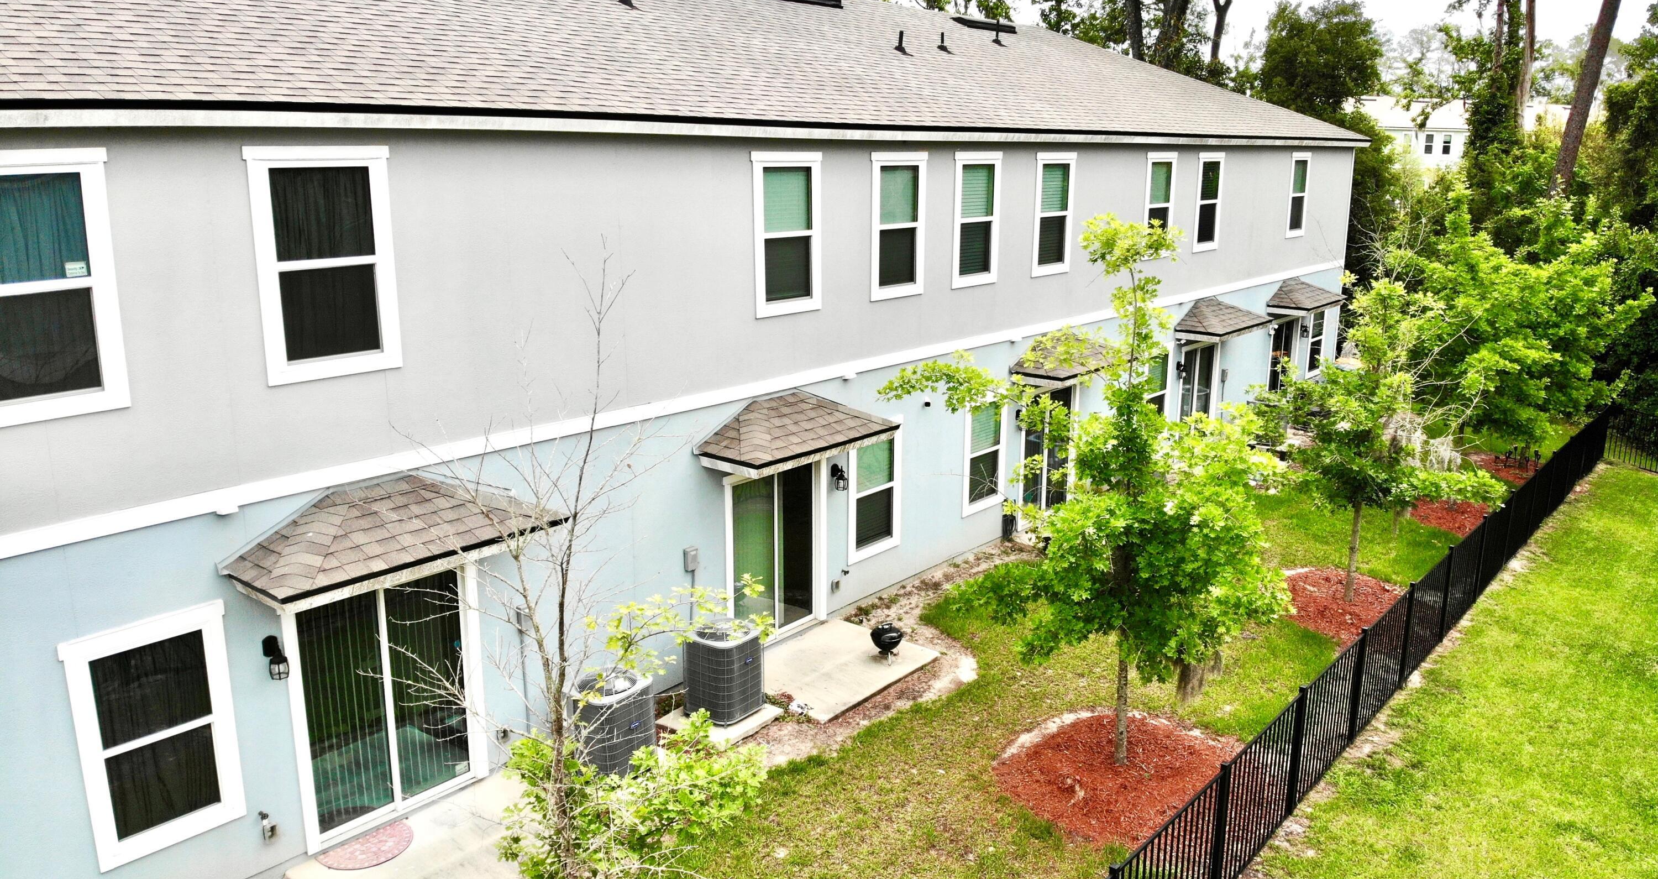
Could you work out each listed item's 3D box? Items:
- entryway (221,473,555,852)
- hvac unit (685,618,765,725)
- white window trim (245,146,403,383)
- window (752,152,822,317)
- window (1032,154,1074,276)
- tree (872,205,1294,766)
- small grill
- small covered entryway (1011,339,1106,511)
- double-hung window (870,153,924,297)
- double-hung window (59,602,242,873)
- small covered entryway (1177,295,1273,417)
[{"bbox_3d":[-3.479,1.924,9.836,0.900,3.150,2.610,12,18,39],"label":"entryway"},{"bbox_3d":[-1.098,2.444,12.154,0.660,0.840,0.660,12,18,39],"label":"hvac unit"},{"bbox_3d":[-3.950,-1.370,9.114,0.100,1.823,1.152,12,18,39],"label":"white window trim"},{"bbox_3d":[-0.432,-2.344,13.101,0.100,1.823,1.152,12,18,39],"label":"window"},{"bbox_3d":[3.461,-3.421,17.513,0.100,1.823,1.152,12,18,39],"label":"window"},{"bbox_3d":[2.409,0.585,10.821,3.750,5.300,3.400,5,15,15],"label":"tree"},{"bbox_3d":[0.687,2.364,13.394,0.380,0.420,0.380,0,14,0],"label":"small grill"},{"bbox_3d":[3.737,-0.060,17.618,0.970,3.080,2.470,12,18,39],"label":"small covered entryway"},{"bbox_3d":[0.871,-2.637,14.256,0.100,1.775,1.100,12,18,39],"label":"double-hung window"},{"bbox_3d":[-4.962,2.202,8.548,0.100,1.830,1.080,12,18,39],"label":"double-hung window"},{"bbox_3d":[7.685,-1.165,22.489,0.900,3.150,2.610,12,18,39],"label":"small covered entryway"}]

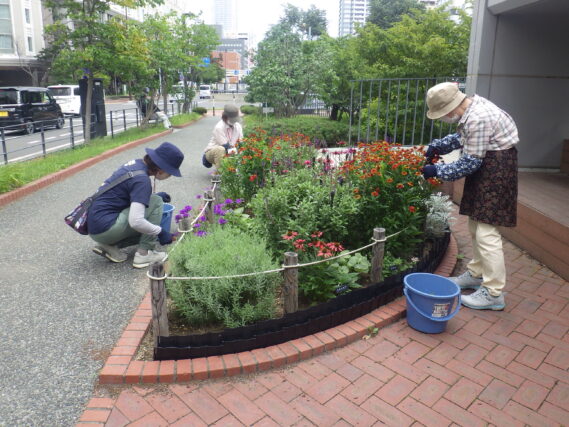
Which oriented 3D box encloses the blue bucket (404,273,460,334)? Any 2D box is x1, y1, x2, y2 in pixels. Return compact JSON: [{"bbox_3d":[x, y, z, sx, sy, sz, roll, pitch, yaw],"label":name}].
[{"bbox_3d":[0.856,0.524,2.680,0.320,0.275,0.320,2,15,0],"label":"blue bucket"}]

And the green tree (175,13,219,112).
[{"bbox_3d":[-4.250,-7.053,21.500,2.400,4.600,2.400,2,15,0],"label":"green tree"}]

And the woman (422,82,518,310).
[{"bbox_3d":[1.218,-0.145,3.030,0.660,1.360,0.520,7,16,19],"label":"woman"}]

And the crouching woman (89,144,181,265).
[{"bbox_3d":[-1.172,-0.069,3.550,0.780,0.850,0.520,-3,16,-17],"label":"crouching woman"}]

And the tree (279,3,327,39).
[{"bbox_3d":[1.642,-14.690,42.000,4.600,9.000,4.600,2,15,0],"label":"tree"}]

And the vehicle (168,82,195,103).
[{"bbox_3d":[-10.689,-12.514,48.000,1.550,1.800,3.600,1,15,-5],"label":"vehicle"}]

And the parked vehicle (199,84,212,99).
[{"bbox_3d":[-10.641,-16.392,62.000,1.500,1.900,3.400,-1,15,-10],"label":"parked vehicle"}]

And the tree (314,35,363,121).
[{"bbox_3d":[2.405,-6.057,20.500,2.400,3.800,2.400,2,15,0],"label":"tree"}]

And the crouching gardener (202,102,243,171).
[{"bbox_3d":[-0.954,-1.157,7.200,0.520,0.930,0.720,-13,21,-43],"label":"crouching gardener"}]

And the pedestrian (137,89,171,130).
[{"bbox_3d":[-3.870,-3.073,13.600,0.850,1.280,0.500,3,15,5],"label":"pedestrian"}]

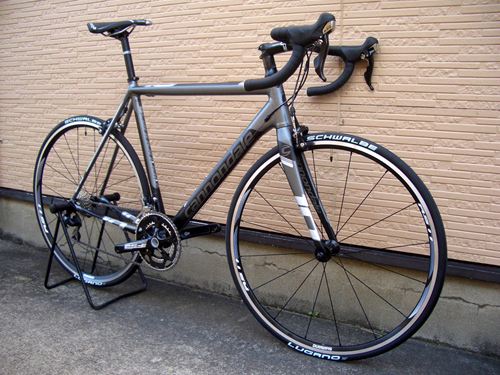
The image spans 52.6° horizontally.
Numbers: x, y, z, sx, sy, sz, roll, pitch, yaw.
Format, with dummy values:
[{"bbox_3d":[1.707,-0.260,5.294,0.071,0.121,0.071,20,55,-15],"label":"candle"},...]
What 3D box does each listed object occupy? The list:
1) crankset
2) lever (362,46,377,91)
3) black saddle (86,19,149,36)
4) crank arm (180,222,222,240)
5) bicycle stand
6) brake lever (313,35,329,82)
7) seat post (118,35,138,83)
[{"bbox_3d":[-0.358,0.180,1.752,0.290,0.210,0.055,6,10,31],"label":"crankset"},{"bbox_3d":[0.361,-0.353,1.532,0.038,0.118,0.024,6,10,29],"label":"lever"},{"bbox_3d":[-0.441,-0.554,1.766,0.265,0.062,0.135,6,10,31],"label":"black saddle"},{"bbox_3d":[-0.184,0.154,1.785,0.195,0.036,0.028,-15,-1,32],"label":"crank arm"},{"bbox_3d":[-0.633,0.227,2.001,0.350,0.370,0.315,6,10,31],"label":"bicycle stand"},{"bbox_3d":[0.174,-0.308,1.205,0.038,0.115,0.024,6,10,29],"label":"brake lever"},{"bbox_3d":[-0.429,-0.455,1.772,0.036,0.175,0.032,-11,1,32],"label":"seat post"}]

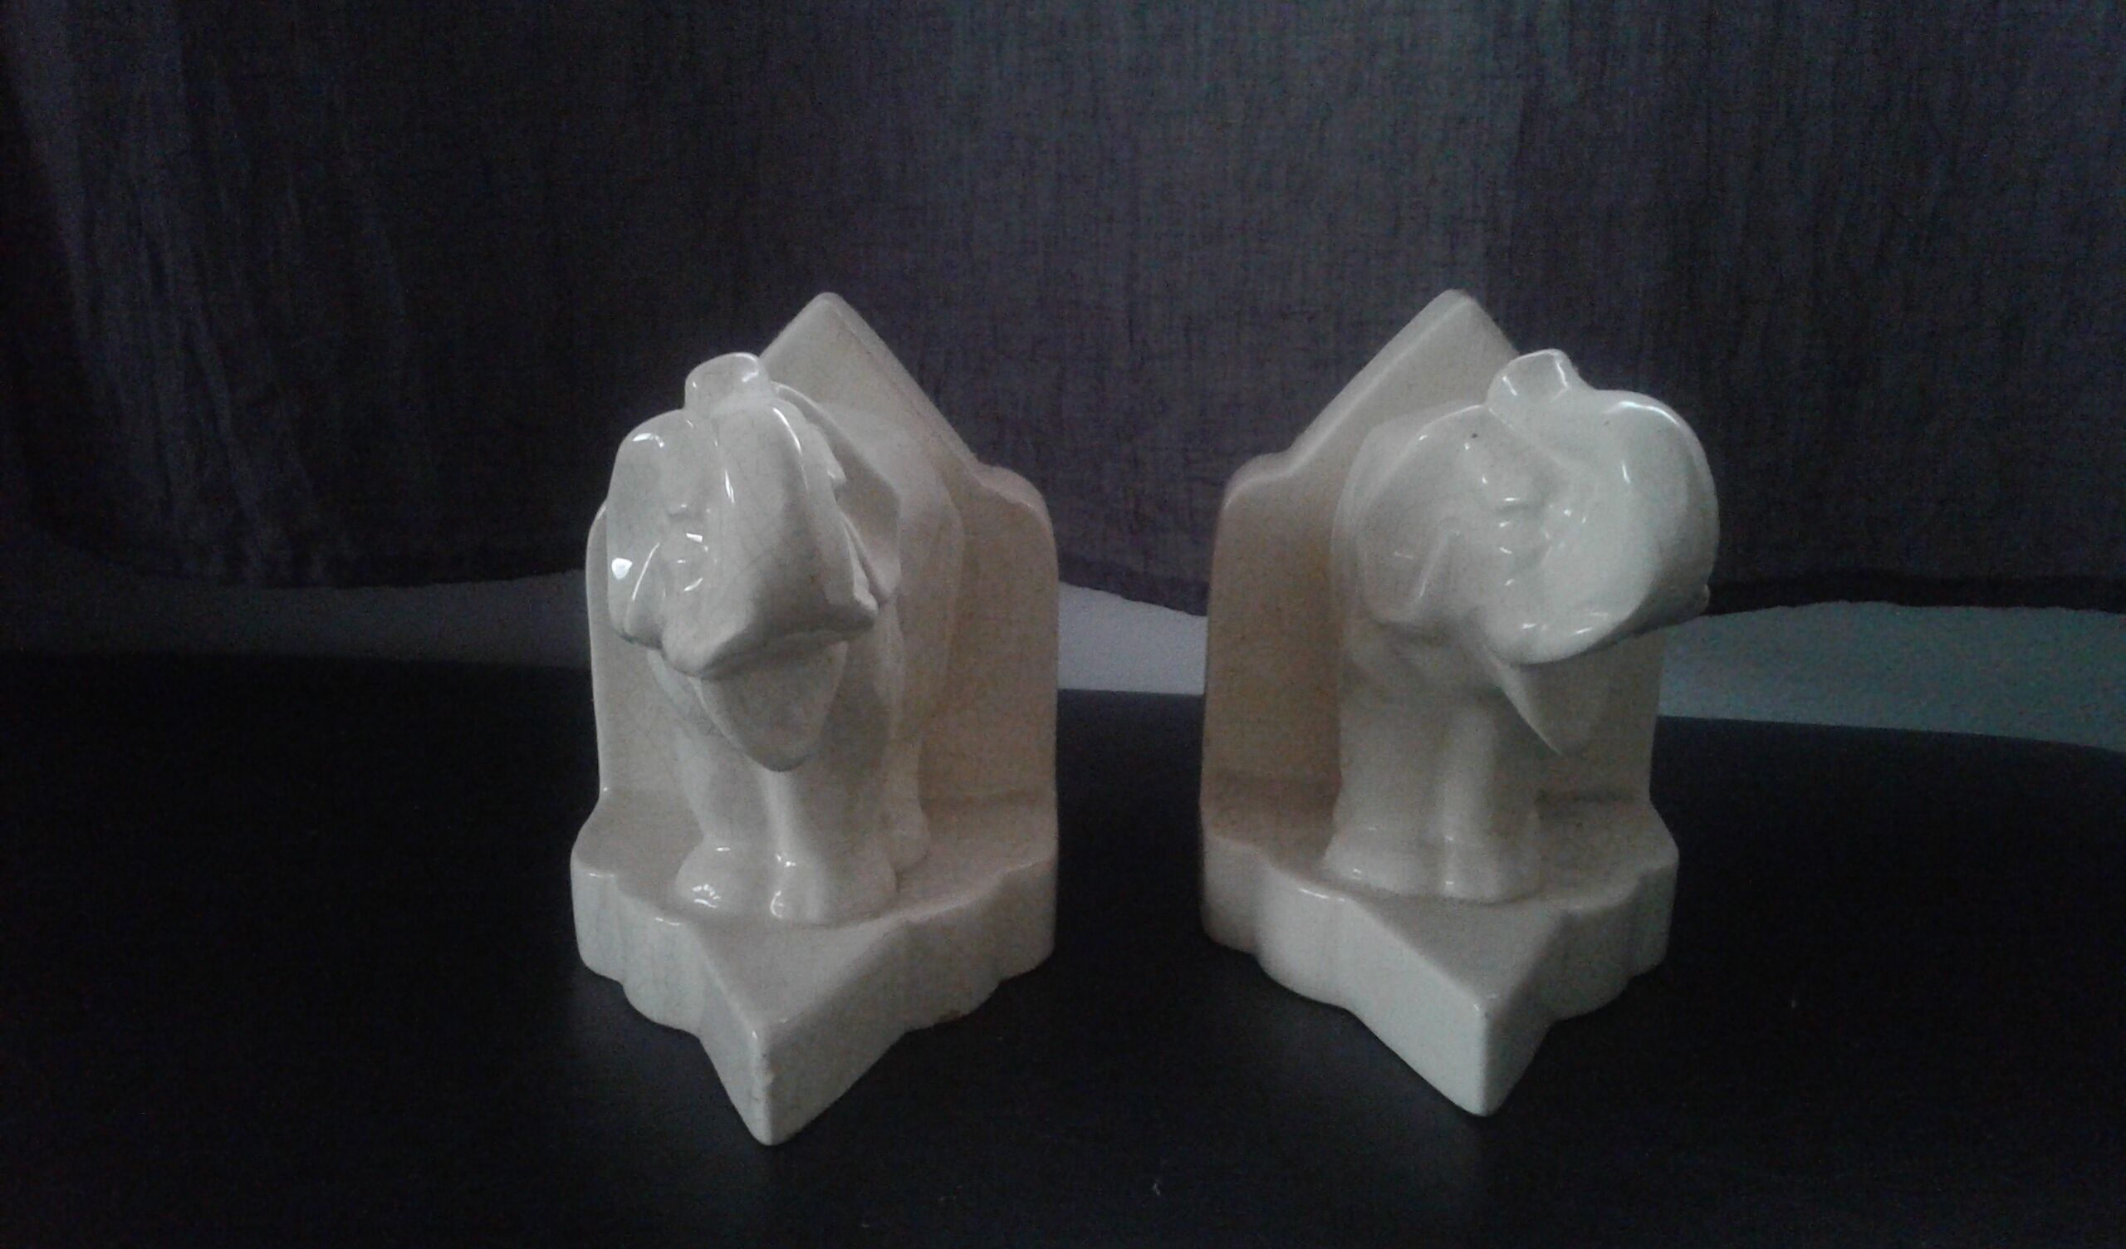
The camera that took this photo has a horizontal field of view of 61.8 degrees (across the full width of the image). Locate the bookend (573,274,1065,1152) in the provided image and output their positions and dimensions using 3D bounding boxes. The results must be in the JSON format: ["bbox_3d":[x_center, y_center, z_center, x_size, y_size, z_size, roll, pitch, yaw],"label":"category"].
[{"bbox_3d":[-0.059,0.014,0.393,0.120,0.163,0.169,0,19,-1],"label":"bookend"}]

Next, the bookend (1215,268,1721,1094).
[{"bbox_3d":[0.093,0.012,0.404,0.120,0.163,0.169,2,19,4],"label":"bookend"}]

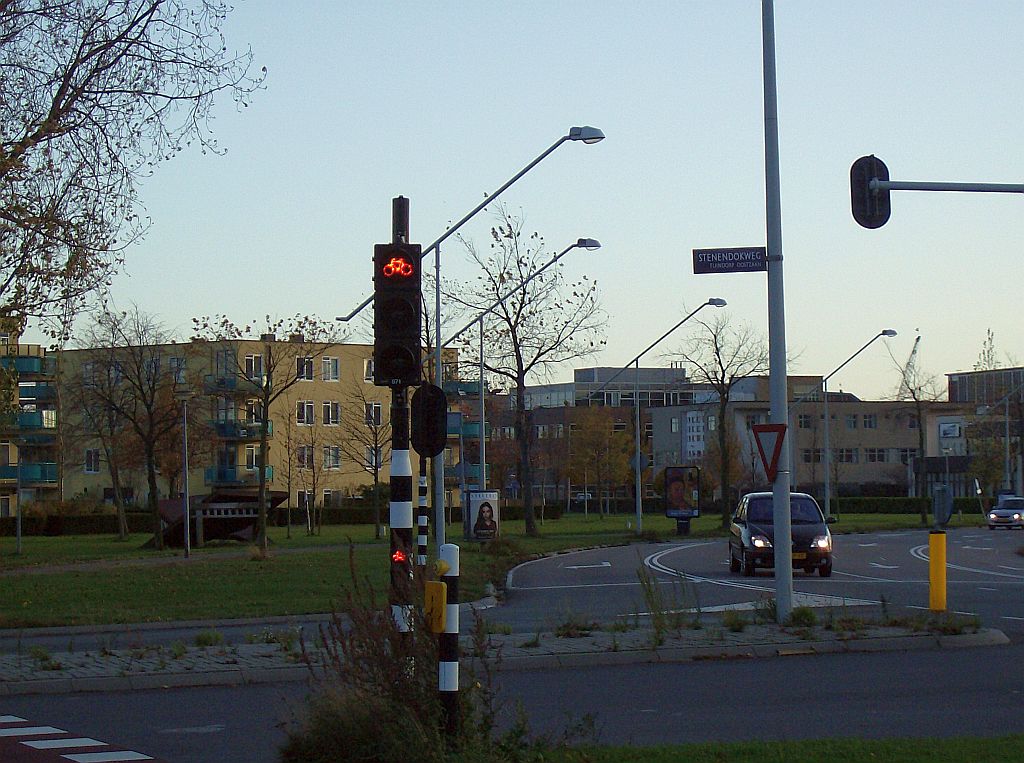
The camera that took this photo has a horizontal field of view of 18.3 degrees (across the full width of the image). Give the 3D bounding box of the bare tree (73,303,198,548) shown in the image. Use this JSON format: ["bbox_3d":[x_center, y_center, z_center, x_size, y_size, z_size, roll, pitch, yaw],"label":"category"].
[{"bbox_3d":[-11.694,1.367,99.000,3.900,7.650,3.900,-1,-2,0],"label":"bare tree"}]

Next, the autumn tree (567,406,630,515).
[{"bbox_3d":[5.753,5.321,212.000,4.200,7.200,4.100,0,-2,0],"label":"autumn tree"}]

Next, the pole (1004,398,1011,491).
[{"bbox_3d":[27.205,4.228,175.000,0.220,6.600,0.220,-1,-2,0],"label":"pole"}]

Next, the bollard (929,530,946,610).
[{"bbox_3d":[5.212,2.343,39.000,0.200,1.030,0.200,-1,-2,0],"label":"bollard"}]

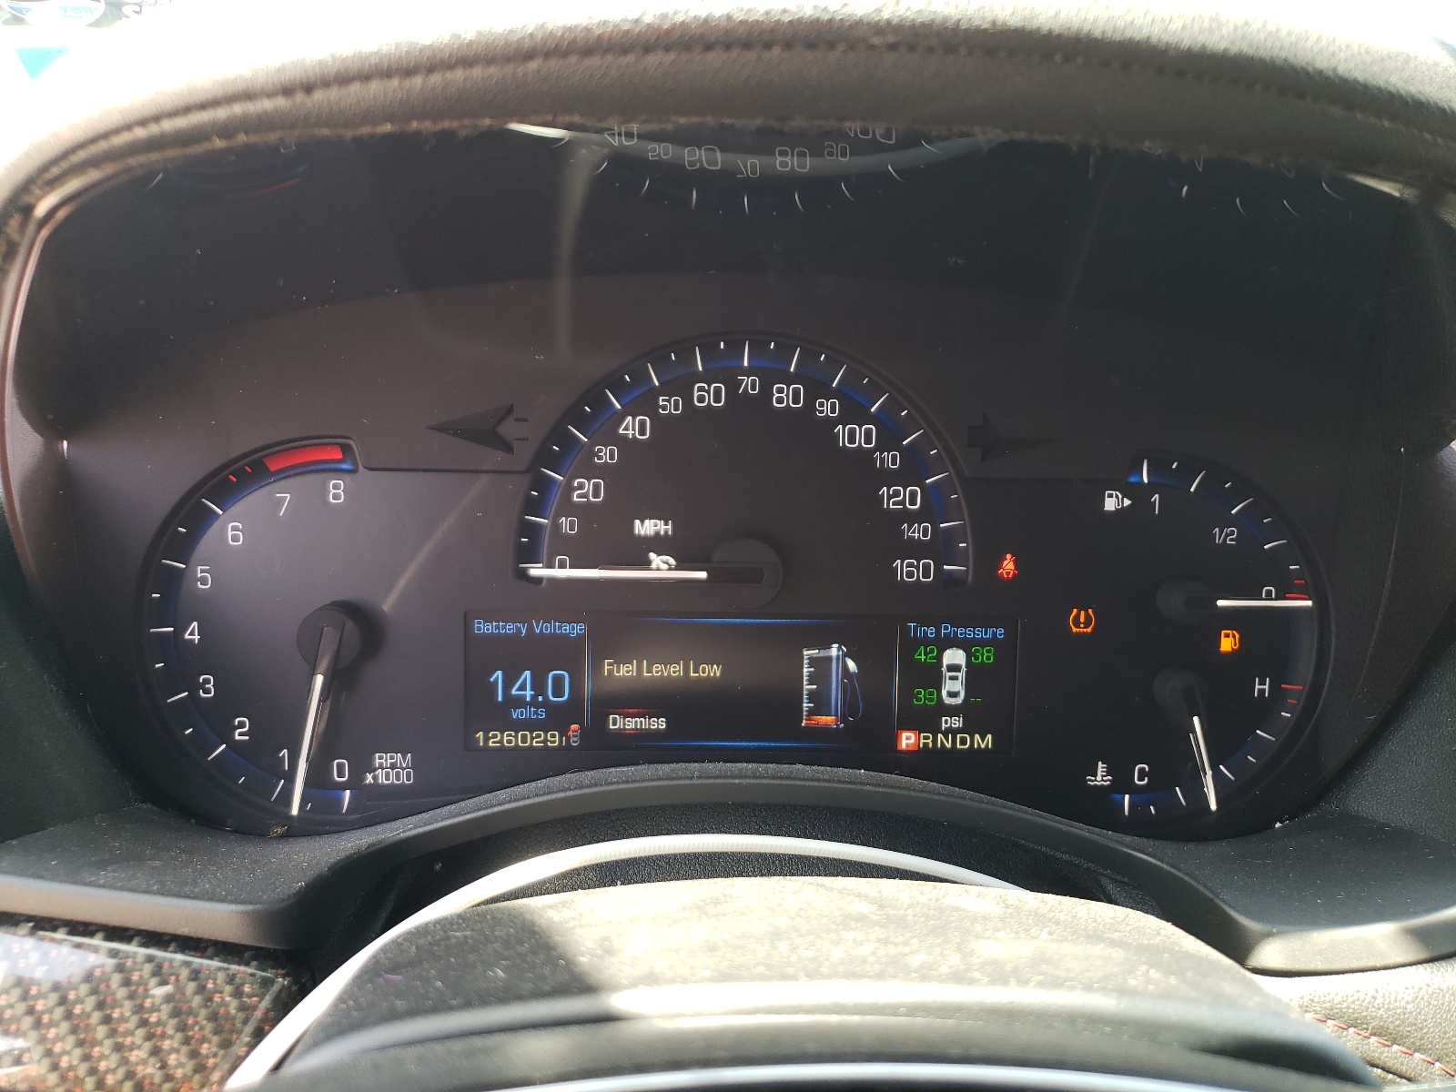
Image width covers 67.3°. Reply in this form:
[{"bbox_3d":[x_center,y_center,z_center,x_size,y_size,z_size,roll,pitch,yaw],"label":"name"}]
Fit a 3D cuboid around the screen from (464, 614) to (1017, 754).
[{"bbox_3d":[0.004,0.035,0.282,0.141,0.036,0.010,1,4,-2],"label":"screen"}]

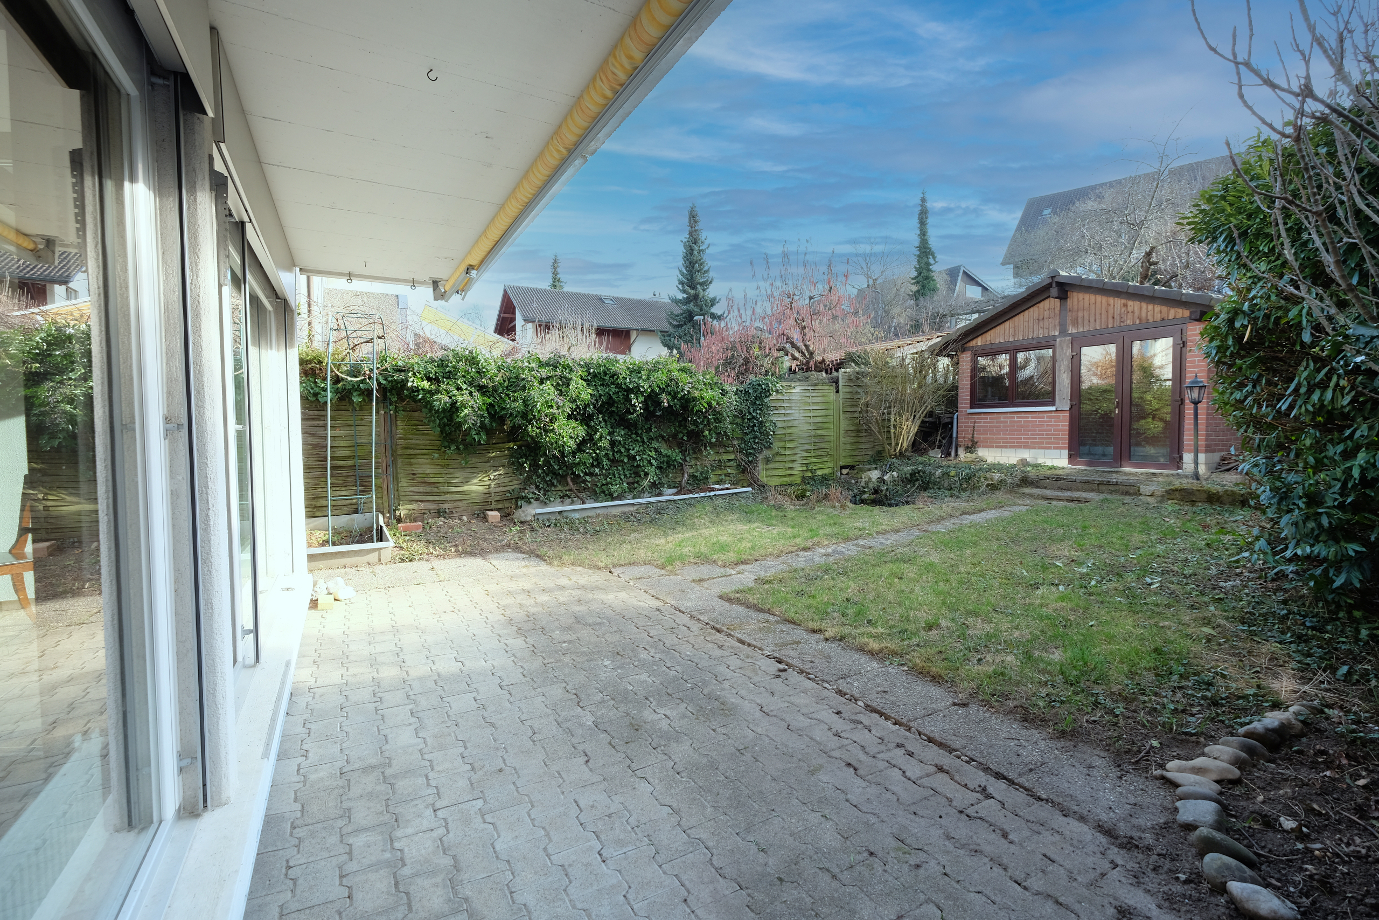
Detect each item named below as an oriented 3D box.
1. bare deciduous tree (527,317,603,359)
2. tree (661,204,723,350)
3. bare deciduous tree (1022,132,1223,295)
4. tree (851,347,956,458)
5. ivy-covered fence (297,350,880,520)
[{"bbox_3d":[-2.817,-1.354,13.083,1.850,3.850,1.800,-1,3,-12],"label":"bare deciduous tree"},{"bbox_3d":[0.216,-7.083,30.270,3.600,12.550,3.600,-1,2,1],"label":"tree"},{"bbox_3d":[11.690,-4.560,15.678,4.900,8.280,4.900,1,3,36],"label":"bare deciduous tree"},{"bbox_3d":[4.053,-1.045,10.844,1.950,2.060,1.850,0,3,20],"label":"tree"},{"bbox_3d":[-0.316,-0.475,9.033,10.050,2.220,0.750,-2,3,-30],"label":"ivy-covered fence"}]

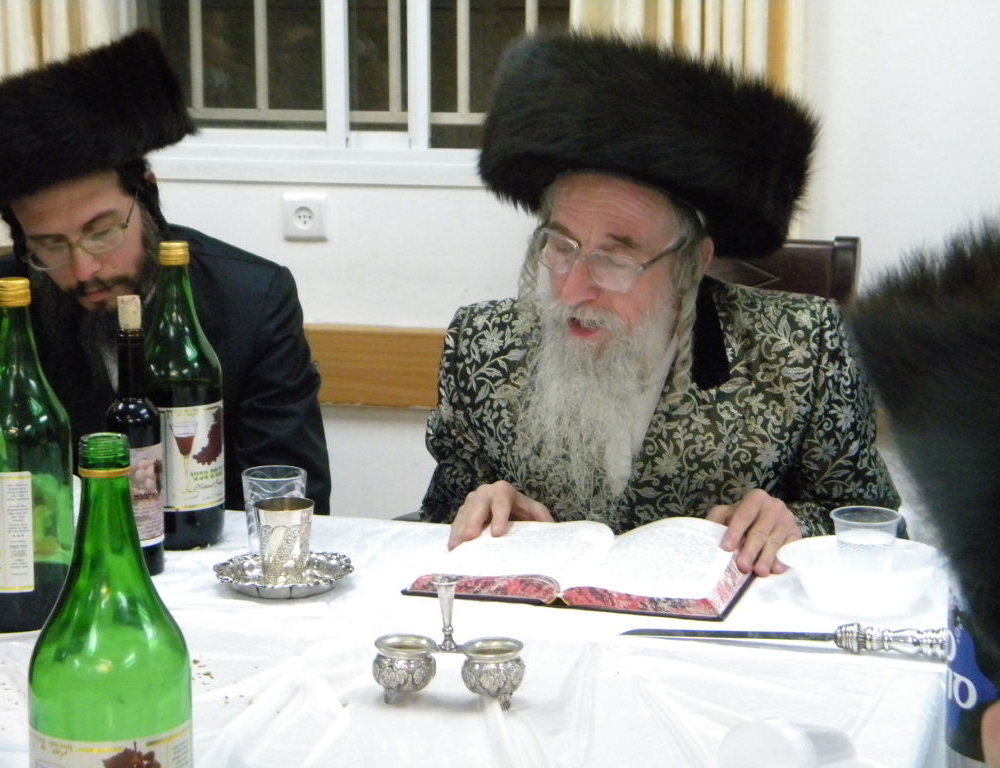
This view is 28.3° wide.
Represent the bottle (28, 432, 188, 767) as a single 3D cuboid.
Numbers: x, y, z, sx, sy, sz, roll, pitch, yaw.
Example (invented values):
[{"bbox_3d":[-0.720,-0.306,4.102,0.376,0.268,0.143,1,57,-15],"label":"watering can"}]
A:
[{"bbox_3d":[-0.221,0.182,1.126,0.091,0.312,0.091,-2,11,-11],"label":"bottle"}]

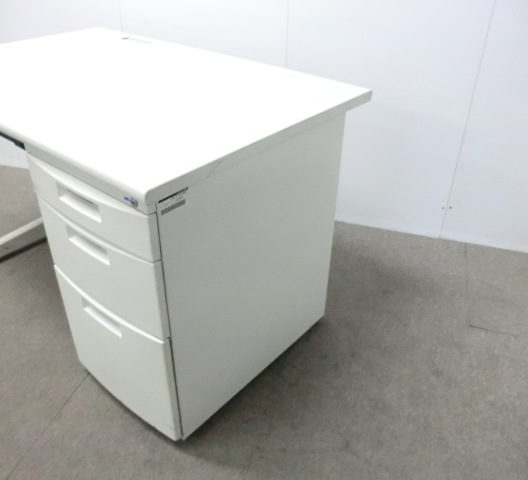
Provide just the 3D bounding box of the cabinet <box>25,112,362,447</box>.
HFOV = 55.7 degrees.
[{"bbox_3d":[-0.160,0.020,1.297,0.395,0.647,0.634,25,40,31],"label":"cabinet"}]

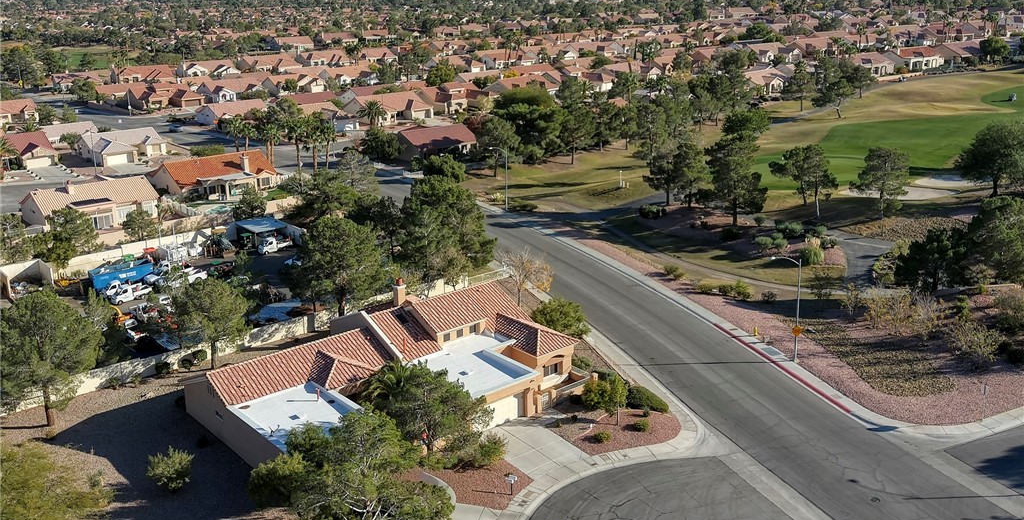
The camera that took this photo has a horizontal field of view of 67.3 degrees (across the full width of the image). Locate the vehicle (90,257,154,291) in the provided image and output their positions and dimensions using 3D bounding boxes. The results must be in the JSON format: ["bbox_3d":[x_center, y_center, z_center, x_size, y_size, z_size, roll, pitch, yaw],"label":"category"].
[{"bbox_3d":[-47.510,1.906,94.004,6.700,2.400,2.300,-16,26,-37],"label":"vehicle"}]

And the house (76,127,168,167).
[{"bbox_3d":[-80.001,-23.603,158.447,15.100,4.900,13.500,-14,25,-33],"label":"house"}]

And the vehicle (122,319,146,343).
[{"bbox_3d":[-39.338,7.335,80.313,4.400,1.850,1.900,-16,26,-37],"label":"vehicle"}]

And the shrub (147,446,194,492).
[{"bbox_3d":[-25.286,15.730,56.724,3.200,2.700,3.100,0,21,0],"label":"shrub"}]

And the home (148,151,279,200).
[{"bbox_3d":[-52.838,-15.568,136.742,17.500,5.100,17.000,-16,26,-36],"label":"home"}]

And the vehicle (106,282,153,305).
[{"bbox_3d":[-37.100,3.000,74.700,3.600,1.800,1.550,-16,25,-37],"label":"vehicle"}]

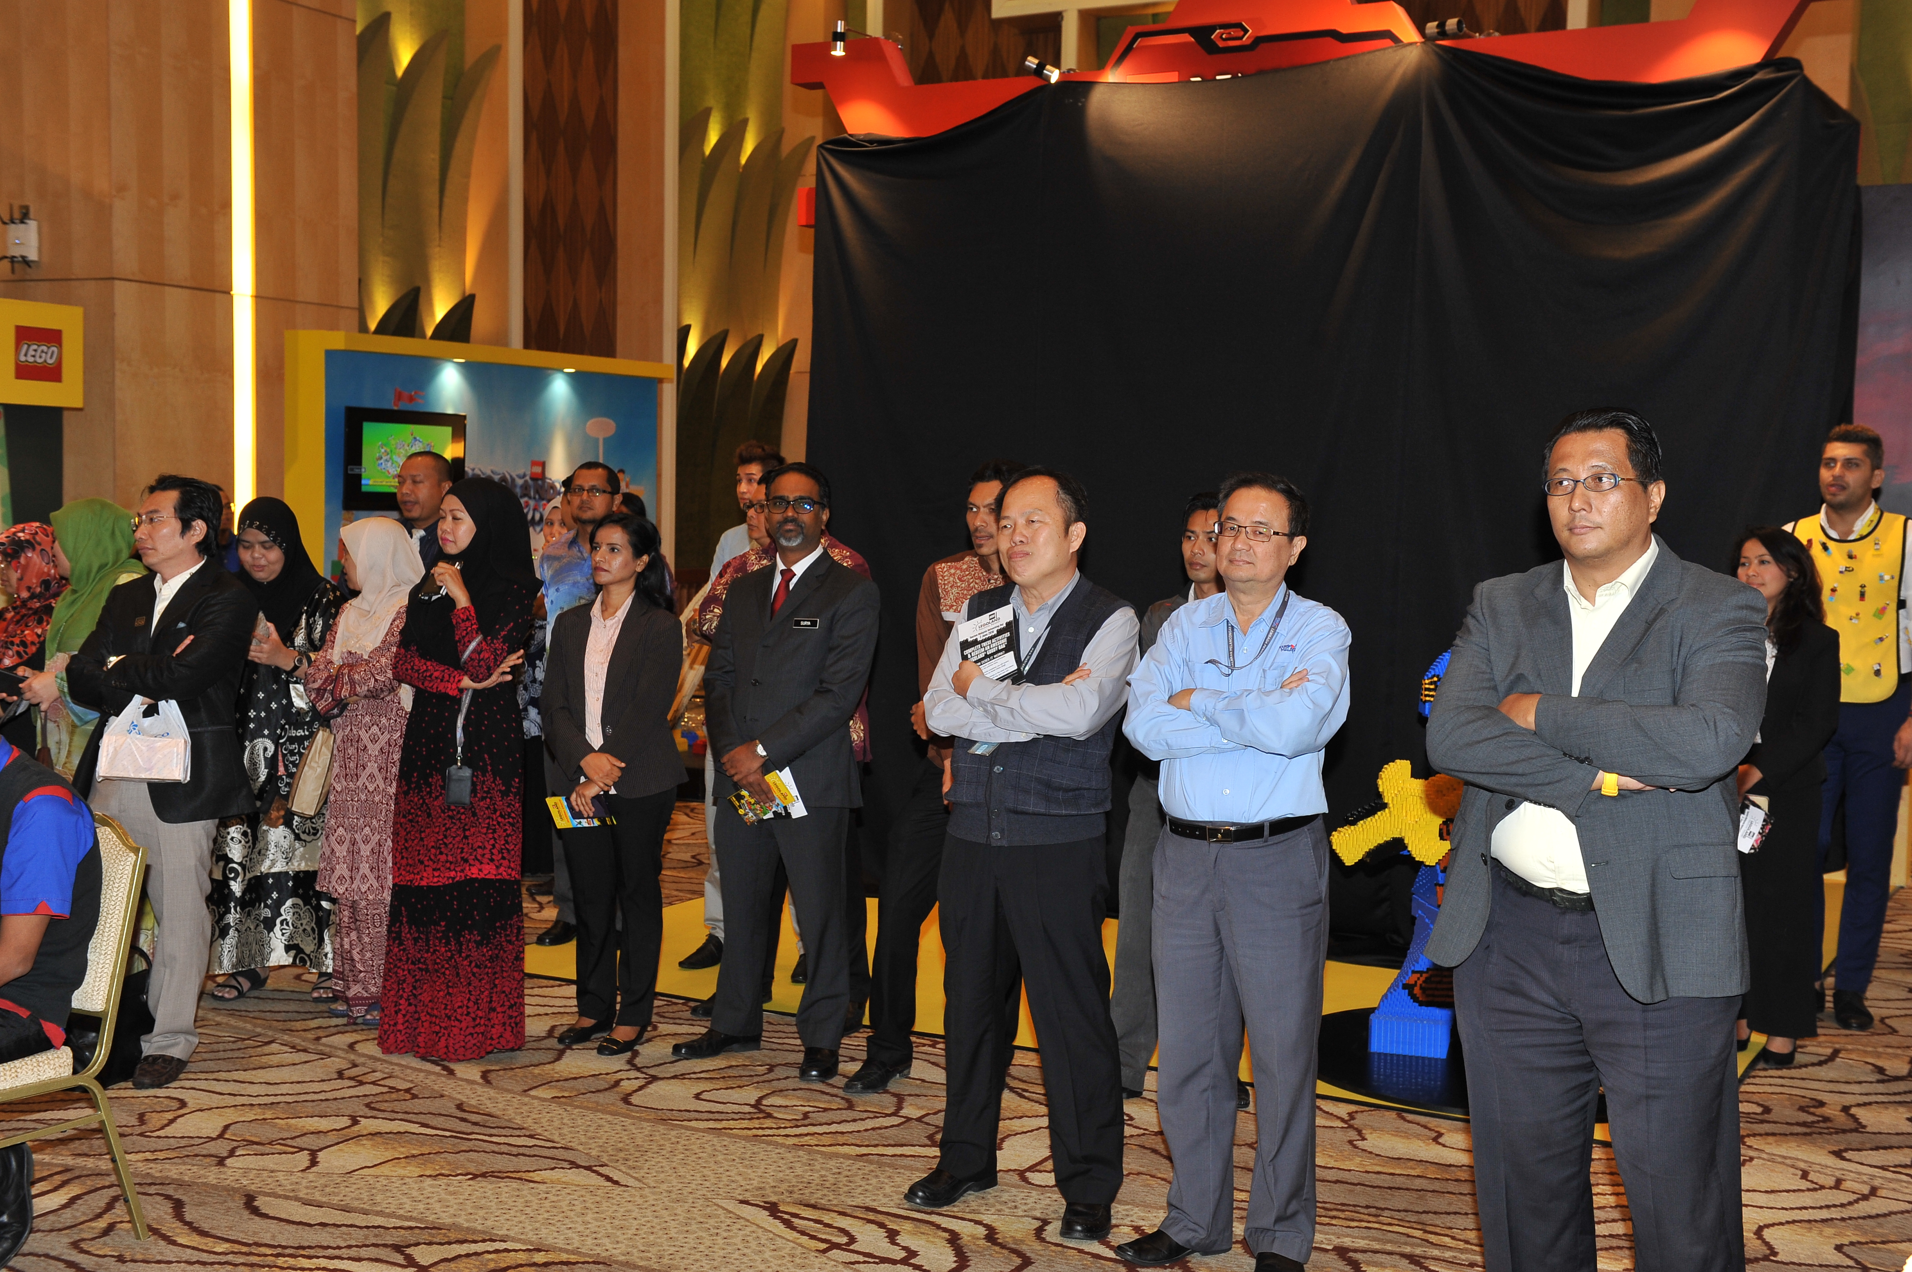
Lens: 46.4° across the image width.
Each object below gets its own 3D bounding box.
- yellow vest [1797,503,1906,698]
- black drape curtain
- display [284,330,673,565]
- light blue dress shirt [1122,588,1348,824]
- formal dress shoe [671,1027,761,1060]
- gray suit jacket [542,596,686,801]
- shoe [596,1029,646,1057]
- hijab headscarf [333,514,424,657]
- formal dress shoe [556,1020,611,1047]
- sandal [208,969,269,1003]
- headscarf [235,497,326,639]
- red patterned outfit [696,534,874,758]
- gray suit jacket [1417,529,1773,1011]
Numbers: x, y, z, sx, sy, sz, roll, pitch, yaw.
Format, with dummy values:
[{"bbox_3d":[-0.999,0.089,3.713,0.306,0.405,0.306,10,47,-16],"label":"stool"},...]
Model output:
[{"bbox_3d":[2.775,-0.095,6.920,0.360,0.600,0.260,3,5,33],"label":"yellow vest"},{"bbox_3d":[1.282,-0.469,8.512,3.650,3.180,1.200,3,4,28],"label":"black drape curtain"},{"bbox_3d":[-2.416,-0.356,11.897,0.320,2.320,2.800,3,4,26],"label":"display"},{"bbox_3d":[0.591,0.143,4.680,0.480,0.510,0.330,3,4,28],"label":"light blue dress shirt"},{"bbox_3d":[-0.688,1.146,6.428,0.285,0.100,0.105,-1,4,-20],"label":"formal dress shoe"},{"bbox_3d":[-1.007,0.184,6.543,0.410,0.585,0.270,3,5,24],"label":"gray suit jacket"},{"bbox_3d":[-0.955,1.169,6.566,0.085,0.075,0.240,4,5,35],"label":"shoe"},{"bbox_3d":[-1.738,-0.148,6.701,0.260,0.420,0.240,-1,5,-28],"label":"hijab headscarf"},{"bbox_3d":[-1.103,1.164,6.690,0.085,0.070,0.240,4,5,38],"label":"formal dress shoe"},{"bbox_3d":[-2.263,1.091,7.075,0.092,0.080,0.240,2,4,20],"label":"sandal"},{"bbox_3d":[-2.168,-0.205,7.150,0.310,0.460,0.280,2,4,16],"label":"headscarf"},{"bbox_3d":[-0.524,0.039,6.856,0.520,0.680,0.300,3,5,25],"label":"red patterned outfit"},{"bbox_3d":[0.994,0.208,3.470,0.530,0.720,0.360,3,5,33],"label":"gray suit jacket"}]

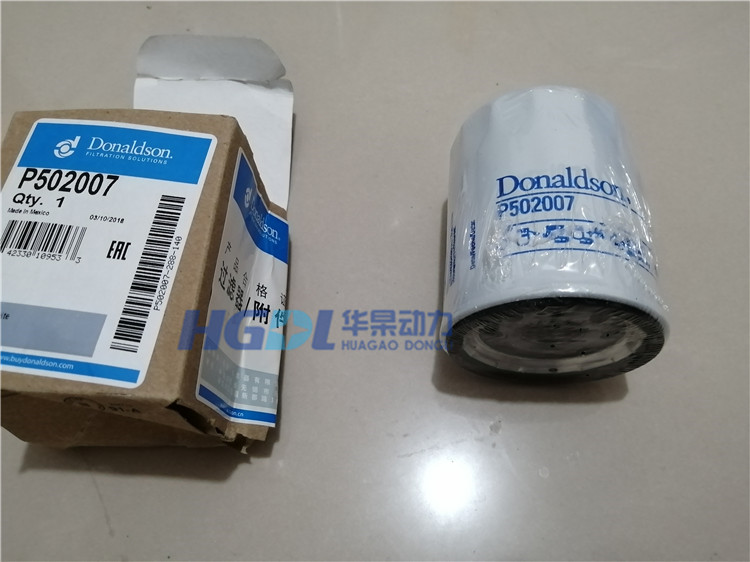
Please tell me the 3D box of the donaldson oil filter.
[{"bbox_3d":[0.067,-0.018,0.225,0.077,0.077,0.098,4,59,4],"label":"donaldson oil filter"}]

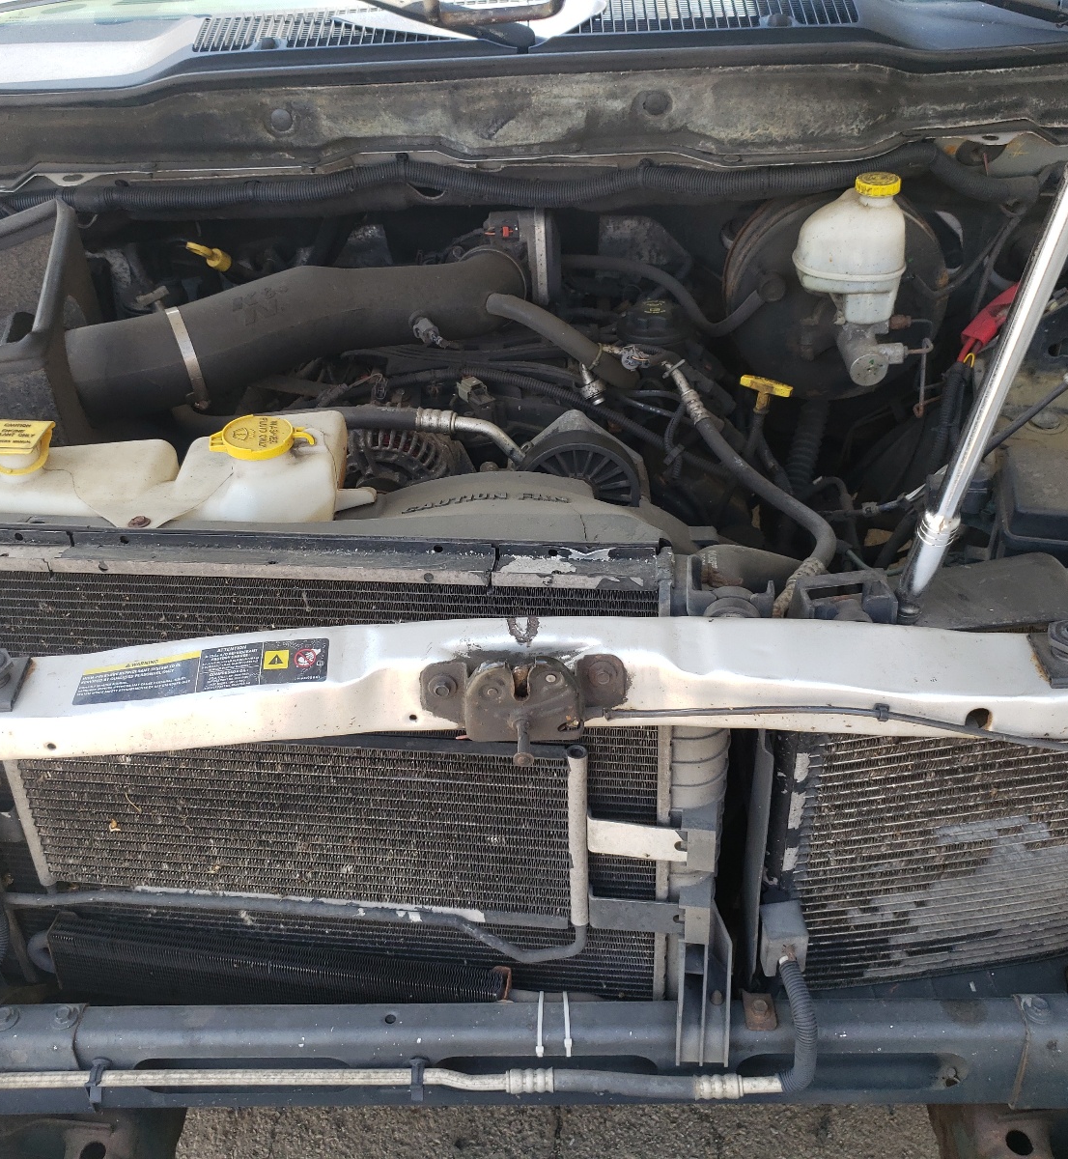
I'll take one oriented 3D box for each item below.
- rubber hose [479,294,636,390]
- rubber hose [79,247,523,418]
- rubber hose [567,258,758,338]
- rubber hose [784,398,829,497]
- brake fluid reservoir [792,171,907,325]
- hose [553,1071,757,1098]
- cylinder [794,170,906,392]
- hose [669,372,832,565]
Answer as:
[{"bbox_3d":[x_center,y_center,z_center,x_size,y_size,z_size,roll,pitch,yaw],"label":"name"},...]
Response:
[{"bbox_3d":[0.025,-0.253,1.215,0.165,0.080,0.045,13,36,23],"label":"rubber hose"},{"bbox_3d":[-0.242,-0.258,1.208,0.440,0.130,0.120,-11,34,-13],"label":"rubber hose"},{"bbox_3d":[0.161,-0.351,1.440,0.250,0.085,0.100,-2,33,2],"label":"rubber hose"},{"bbox_3d":[0.360,-0.173,1.530,0.048,0.150,0.048,13,-10,-8],"label":"rubber hose"},{"bbox_3d":[0.356,-0.378,1.320,0.115,0.155,0.130,-2,33,2],"label":"brake fluid reservoir"},{"bbox_3d":[0.109,0.461,1.060,0.186,0.027,0.024,-1,33,2],"label":"hose"},{"bbox_3d":[0.355,-0.335,1.315,0.122,0.205,0.180,-1,33,2],"label":"cylinder"},{"bbox_3d":[0.234,-0.130,1.265,0.140,0.095,0.340,-2,33,2],"label":"hose"}]

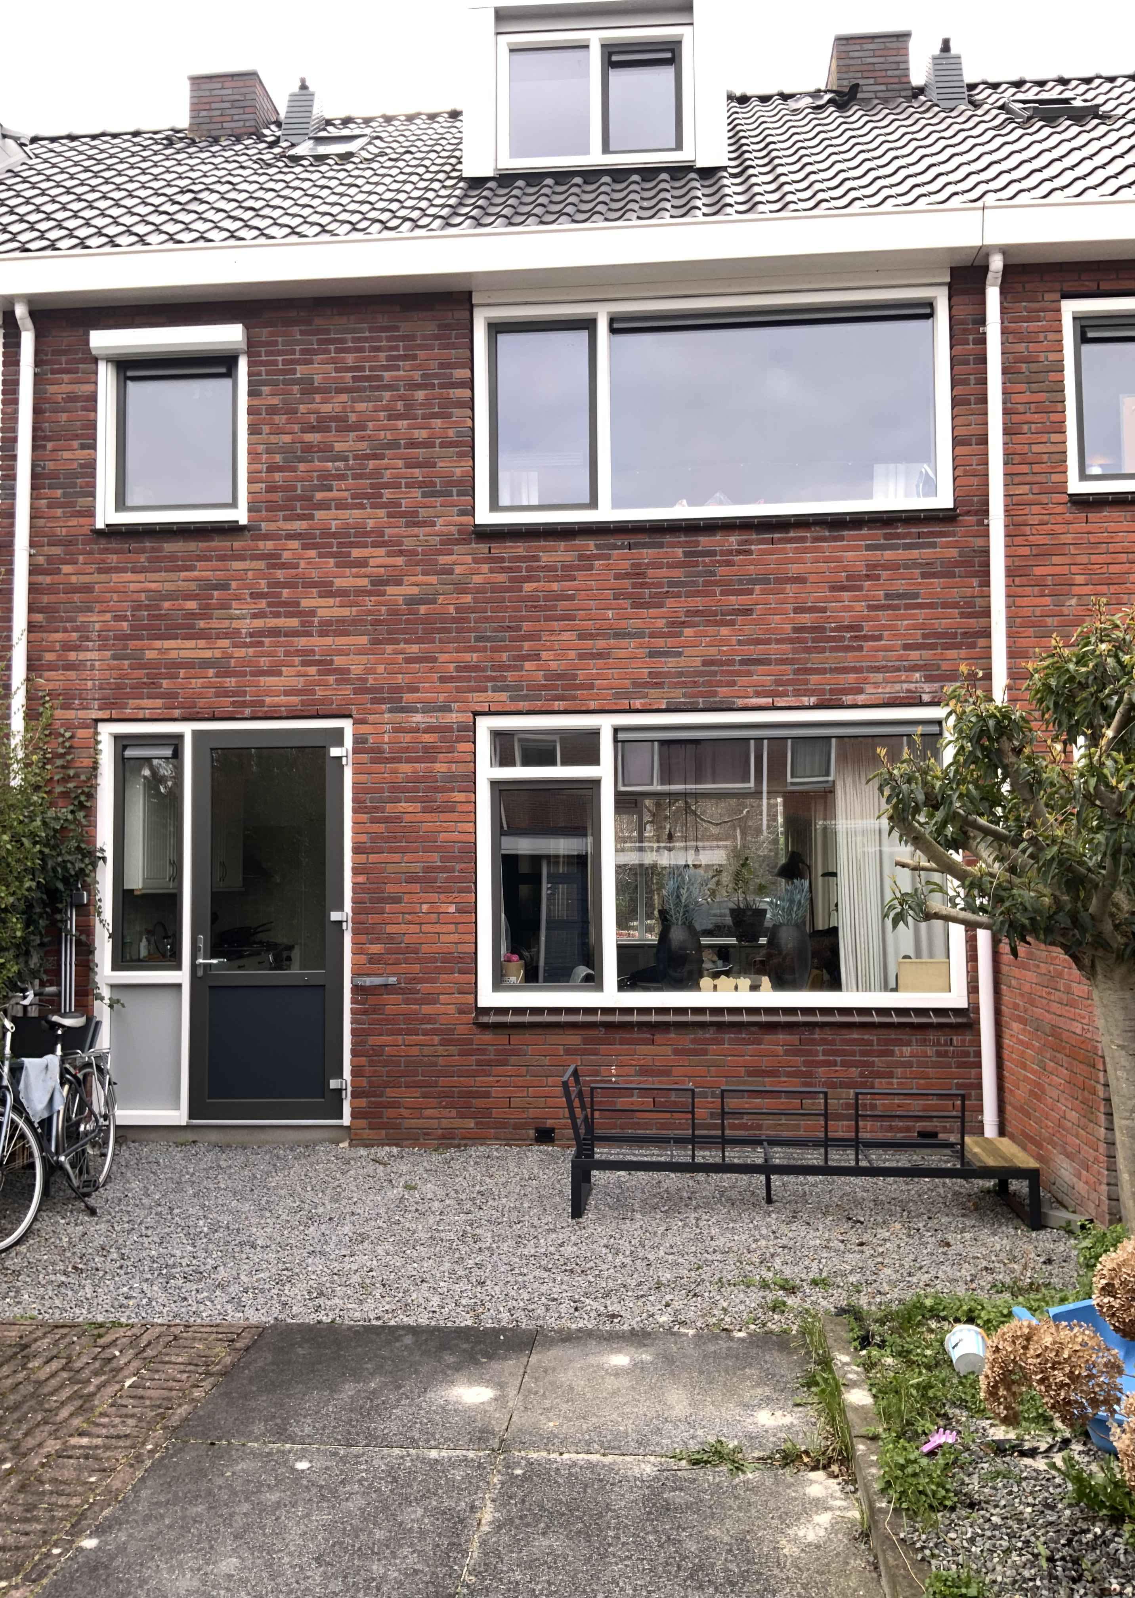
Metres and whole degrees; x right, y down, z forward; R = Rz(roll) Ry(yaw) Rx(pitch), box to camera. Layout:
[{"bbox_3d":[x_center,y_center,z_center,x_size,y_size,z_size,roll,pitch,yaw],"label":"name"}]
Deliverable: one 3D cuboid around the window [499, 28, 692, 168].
[{"bbox_3d":[0.206,-4.975,9.559,1.398,0.990,0.120,-1,-4,5],"label":"window"}]

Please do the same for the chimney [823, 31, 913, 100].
[{"bbox_3d":[2.744,-6.442,12.234,0.677,0.647,0.780,-1,-4,5],"label":"chimney"}]

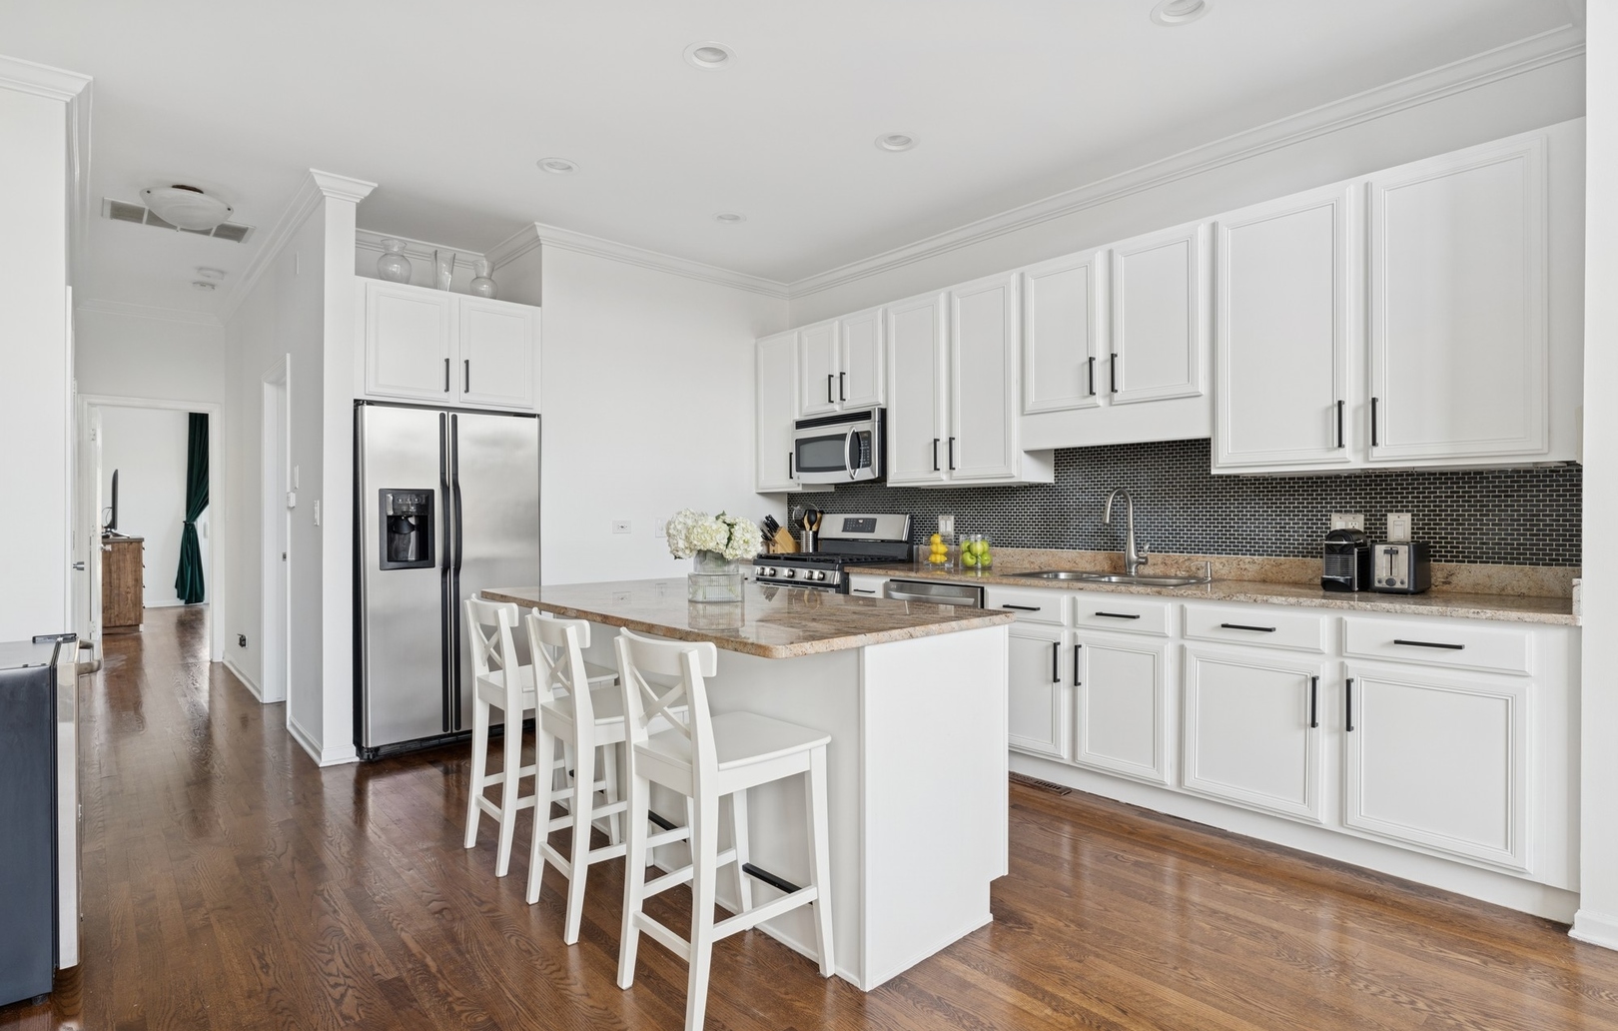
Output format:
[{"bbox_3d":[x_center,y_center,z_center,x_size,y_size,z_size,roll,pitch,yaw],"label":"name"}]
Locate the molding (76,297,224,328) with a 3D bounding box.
[{"bbox_3d":[-5.161,-1.586,6.382,0.903,0.082,0.085,0,0,-42],"label":"molding"}]

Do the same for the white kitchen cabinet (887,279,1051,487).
[{"bbox_3d":[0.857,-0.701,4.459,0.345,1.064,0.910,0,0,-42],"label":"white kitchen cabinet"}]

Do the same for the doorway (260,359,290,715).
[{"bbox_3d":[-3.200,0.160,4.940,0.140,2.090,0.870,0,0,-42],"label":"doorway"}]

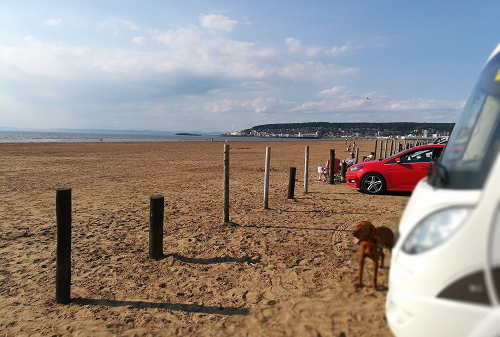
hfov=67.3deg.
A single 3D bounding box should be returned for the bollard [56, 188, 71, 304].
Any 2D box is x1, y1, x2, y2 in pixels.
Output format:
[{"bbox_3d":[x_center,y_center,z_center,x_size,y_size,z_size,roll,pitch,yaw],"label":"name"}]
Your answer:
[{"bbox_3d":[-1.727,0.720,3.487,0.131,1.064,0.131,1,5,0],"label":"bollard"}]

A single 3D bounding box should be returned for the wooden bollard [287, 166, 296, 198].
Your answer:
[{"bbox_3d":[1.103,0.384,9.744,0.154,0.804,0.154,1,5,0],"label":"wooden bollard"}]

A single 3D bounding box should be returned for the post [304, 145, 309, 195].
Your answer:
[{"bbox_3d":[1.622,0.043,10.684,0.105,1.336,0.105,1,5,0],"label":"post"}]

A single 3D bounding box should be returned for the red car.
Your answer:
[{"bbox_3d":[5.119,0.026,11.001,4.360,1.470,1.850,3,5,24],"label":"red car"}]

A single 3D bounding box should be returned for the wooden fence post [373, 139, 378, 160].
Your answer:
[{"bbox_3d":[6.239,-0.620,18.637,0.110,1.450,0.110,1,5,0],"label":"wooden fence post"}]

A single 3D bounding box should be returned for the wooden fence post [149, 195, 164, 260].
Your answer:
[{"bbox_3d":[-1.194,0.762,4.832,0.172,0.791,0.172,1,5,0],"label":"wooden fence post"}]

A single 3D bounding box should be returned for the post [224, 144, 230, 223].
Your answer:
[{"bbox_3d":[-0.417,0.281,6.854,0.089,1.410,0.089,1,5,0],"label":"post"}]

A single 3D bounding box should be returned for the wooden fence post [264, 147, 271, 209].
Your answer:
[{"bbox_3d":[0.388,0.214,8.238,0.098,1.349,0.098,1,5,0],"label":"wooden fence post"}]

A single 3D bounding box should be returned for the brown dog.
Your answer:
[{"bbox_3d":[1.469,0.895,4.240,0.320,0.710,0.870,5,6,38],"label":"brown dog"}]

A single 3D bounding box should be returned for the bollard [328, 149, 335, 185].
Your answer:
[{"bbox_3d":[2.861,-0.057,13.039,0.166,1.202,0.166,1,5,0],"label":"bollard"}]

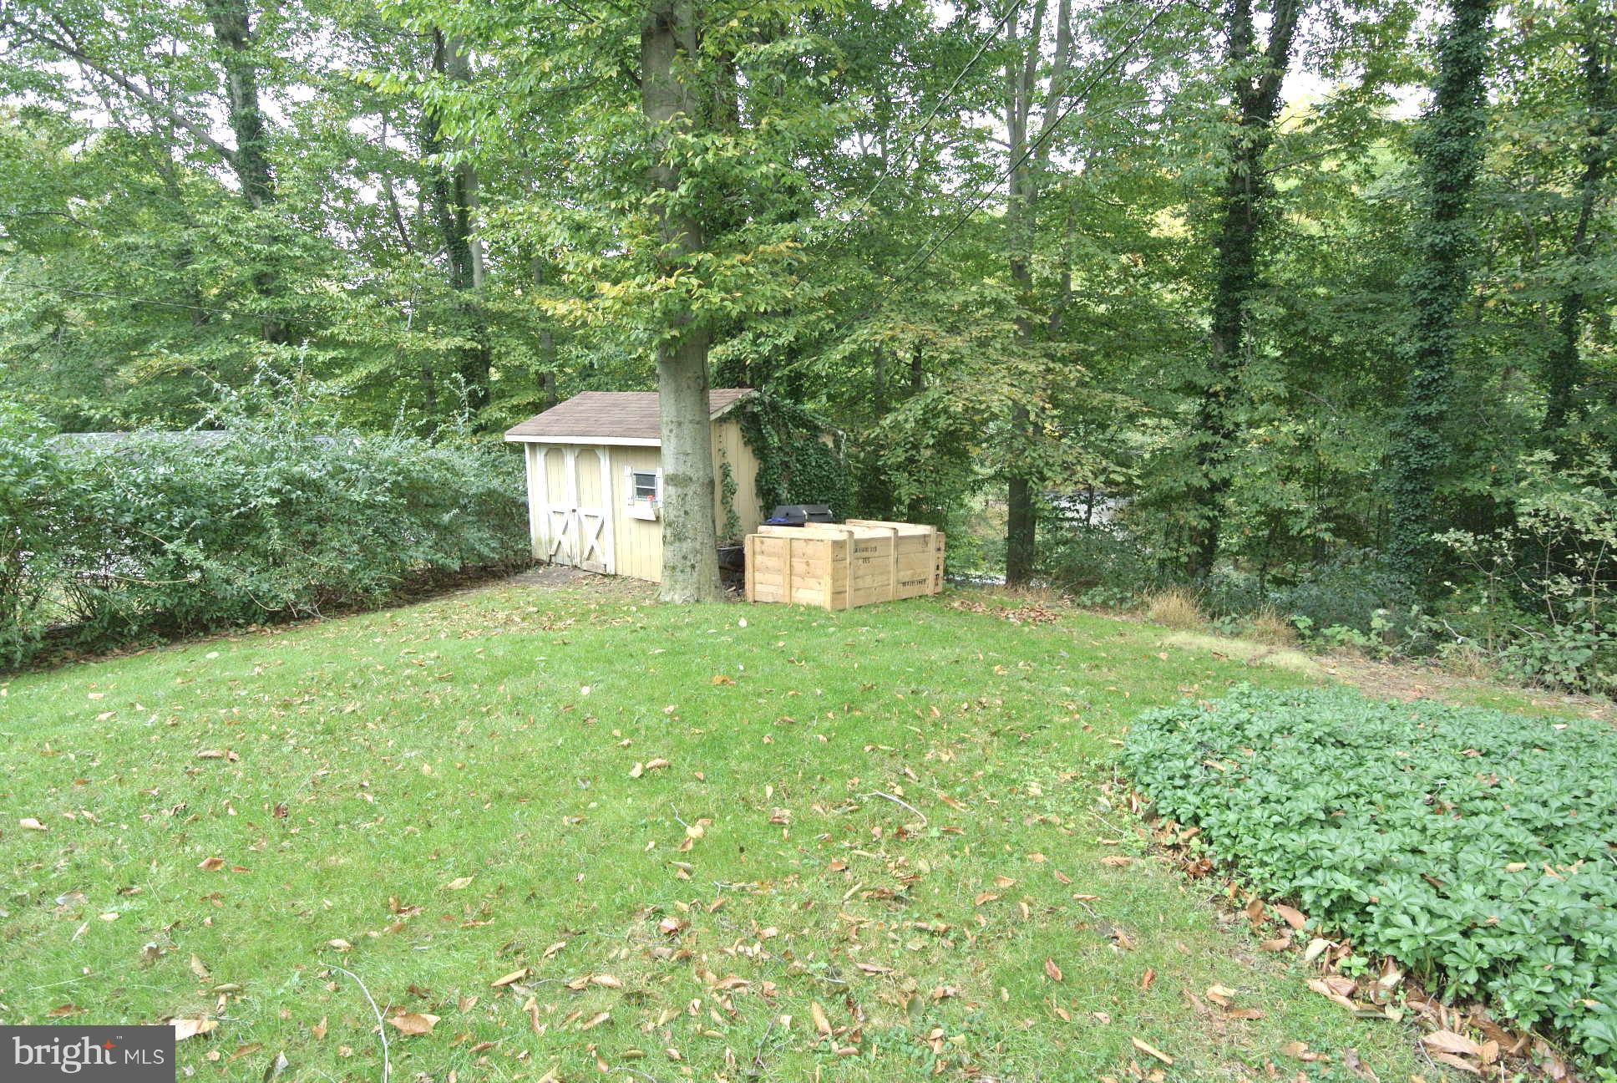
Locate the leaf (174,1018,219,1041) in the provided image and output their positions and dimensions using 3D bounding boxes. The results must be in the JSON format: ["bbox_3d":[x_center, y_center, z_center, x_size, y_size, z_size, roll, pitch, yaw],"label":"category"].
[{"bbox_3d":[-1.545,1.222,2.037,0.116,0.020,0.055,-1,6,-5],"label":"leaf"}]

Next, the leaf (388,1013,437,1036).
[{"bbox_3d":[-0.998,1.215,2.046,0.131,0.020,0.055,0,6,3],"label":"leaf"}]

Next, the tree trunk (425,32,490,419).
[{"bbox_3d":[-7.871,-6.995,18.279,0.800,8.599,0.700,-1,10,0],"label":"tree trunk"}]

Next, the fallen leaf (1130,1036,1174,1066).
[{"bbox_3d":[0.821,1.214,1.933,0.030,0.020,0.099,-5,8,-38],"label":"fallen leaf"}]

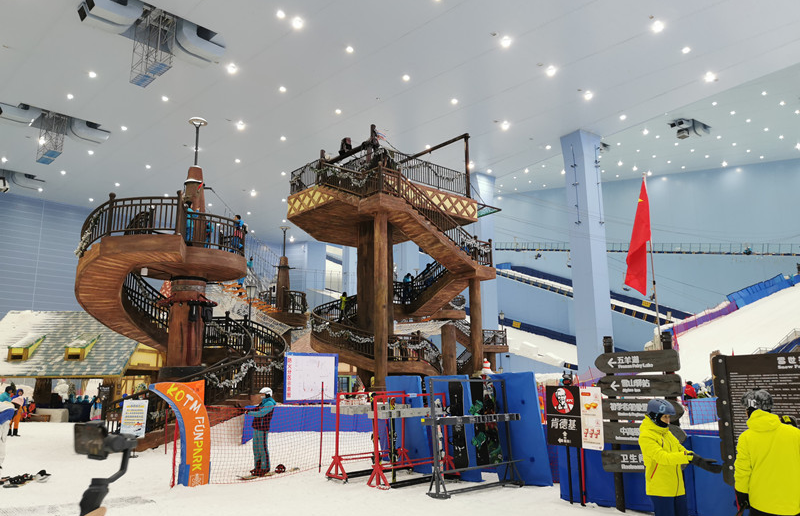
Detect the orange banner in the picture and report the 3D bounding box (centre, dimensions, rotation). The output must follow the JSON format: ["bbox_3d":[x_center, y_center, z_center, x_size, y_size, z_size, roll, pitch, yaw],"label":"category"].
[{"bbox_3d":[-3.994,3.185,11.389,1.120,1.860,0.250,10,-16,-39],"label":"orange banner"}]

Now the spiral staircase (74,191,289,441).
[{"bbox_3d":[-7.483,2.422,21.787,7.000,7.700,7.000,4,-13,-19],"label":"spiral staircase"}]

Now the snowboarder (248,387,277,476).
[{"bbox_3d":[-2.776,3.530,12.751,0.650,1.740,0.500,1,-12,-8],"label":"snowboarder"}]

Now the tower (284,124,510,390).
[{"bbox_3d":[-0.794,0.832,28.664,7.800,13.700,9.200,10,-16,-41],"label":"tower"}]

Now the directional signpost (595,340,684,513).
[{"bbox_3d":[3.363,2.275,8.694,0.200,2.430,1.100,11,-17,-44],"label":"directional signpost"}]

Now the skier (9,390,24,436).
[{"bbox_3d":[-14.710,5.915,23.913,0.600,1.700,0.500,-1,-12,5],"label":"skier"}]

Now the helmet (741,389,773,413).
[{"bbox_3d":[2.893,1.165,5.064,0.225,0.200,0.280,3,-13,-15],"label":"helmet"}]

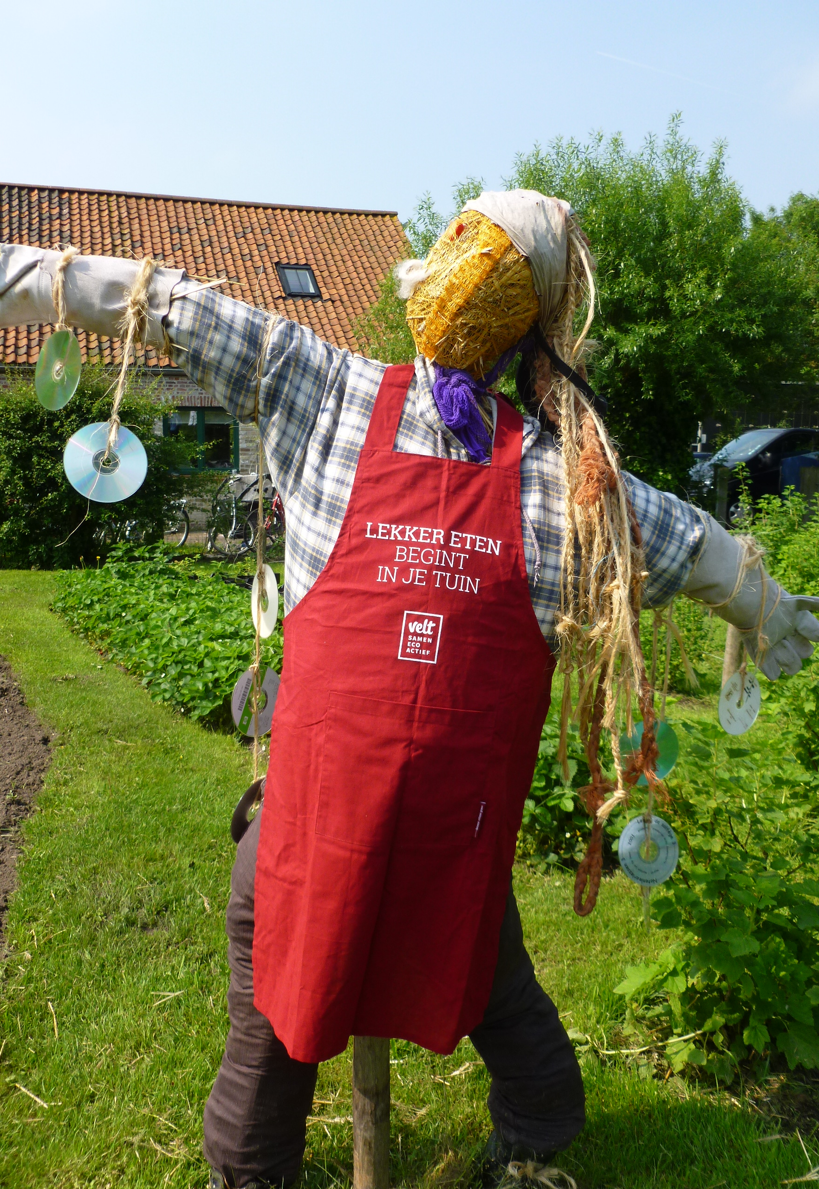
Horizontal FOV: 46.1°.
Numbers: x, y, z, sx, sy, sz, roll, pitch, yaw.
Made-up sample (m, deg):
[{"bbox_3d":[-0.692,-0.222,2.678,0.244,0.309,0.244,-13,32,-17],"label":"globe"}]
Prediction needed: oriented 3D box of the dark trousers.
[{"bbox_3d":[-0.025,0.645,1.710,0.660,0.870,0.300,-1,10,-10],"label":"dark trousers"}]

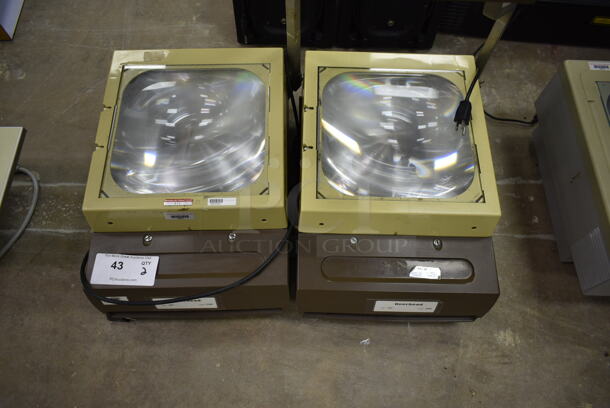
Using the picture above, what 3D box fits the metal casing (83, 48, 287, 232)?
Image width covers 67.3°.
[{"bbox_3d":[-0.203,-0.131,0.855,0.333,0.062,0.351,-1,65,-1],"label":"metal casing"}]

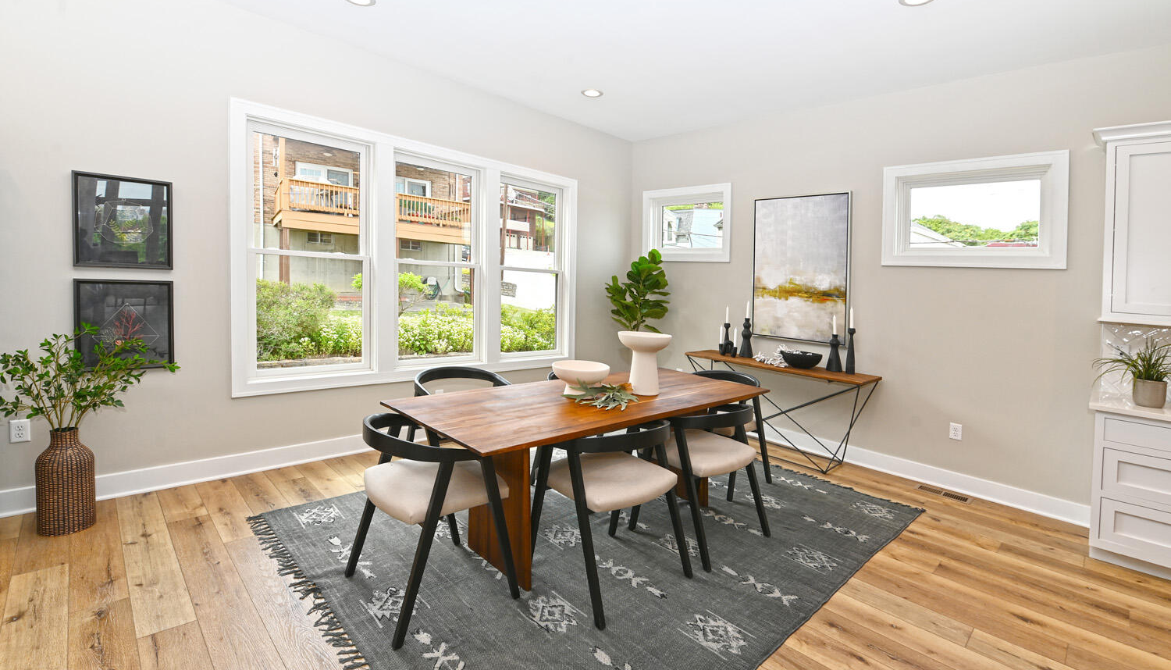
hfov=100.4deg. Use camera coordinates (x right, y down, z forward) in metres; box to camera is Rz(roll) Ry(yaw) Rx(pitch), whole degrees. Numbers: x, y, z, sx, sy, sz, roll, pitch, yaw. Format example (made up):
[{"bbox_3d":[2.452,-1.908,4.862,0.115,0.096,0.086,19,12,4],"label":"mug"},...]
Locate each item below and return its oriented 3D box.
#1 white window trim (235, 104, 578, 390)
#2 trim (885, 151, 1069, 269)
[{"bbox_3d":[-1.221,-0.604,4.239,3.024,1.953,0.100,-2,6,-43],"label":"white window trim"},{"bbox_3d":[2.973,-0.933,3.810,1.126,0.805,0.100,6,7,44],"label":"trim"}]

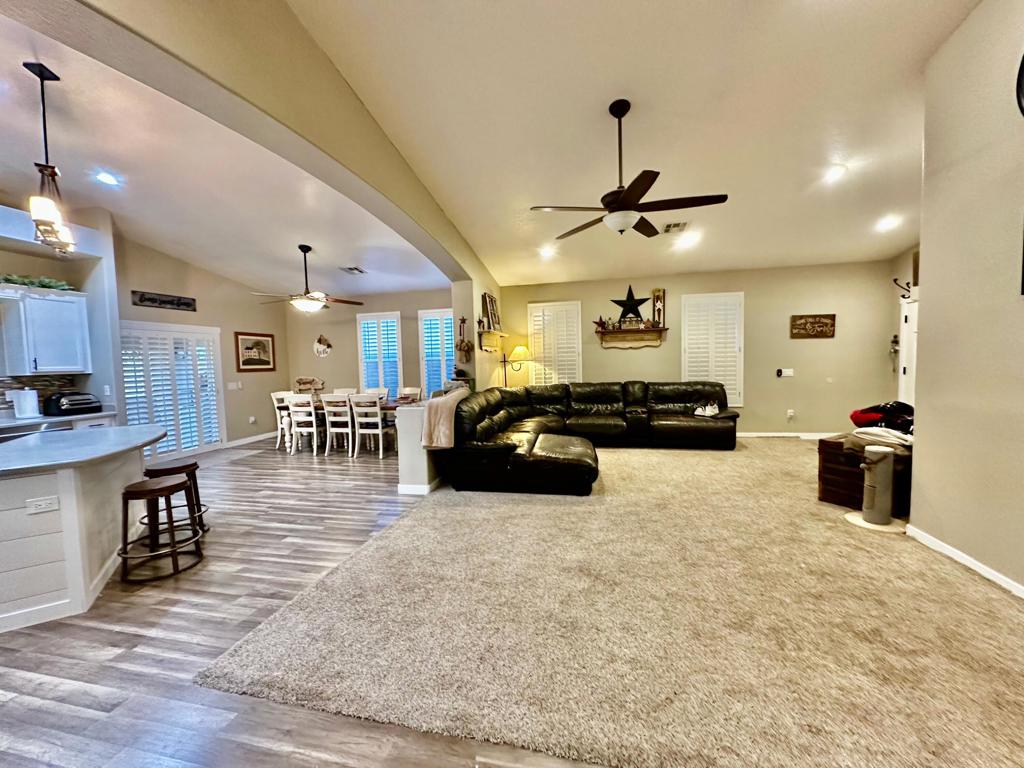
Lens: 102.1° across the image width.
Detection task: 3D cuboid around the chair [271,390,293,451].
[{"bbox_3d":[-3.682,0.607,7.098,0.550,0.950,0.480,-1,3,13],"label":"chair"}]

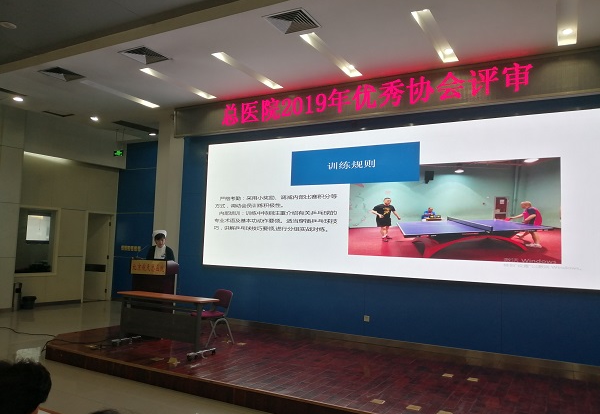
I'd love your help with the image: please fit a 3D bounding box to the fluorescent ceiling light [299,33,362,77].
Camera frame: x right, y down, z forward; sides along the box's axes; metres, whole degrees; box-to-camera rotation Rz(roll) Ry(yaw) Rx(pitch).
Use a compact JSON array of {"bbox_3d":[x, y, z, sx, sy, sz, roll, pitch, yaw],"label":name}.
[{"bbox_3d":[0.502,-2.113,6.317,0.200,0.080,1.650,0,-4,28],"label":"fluorescent ceiling light"}]

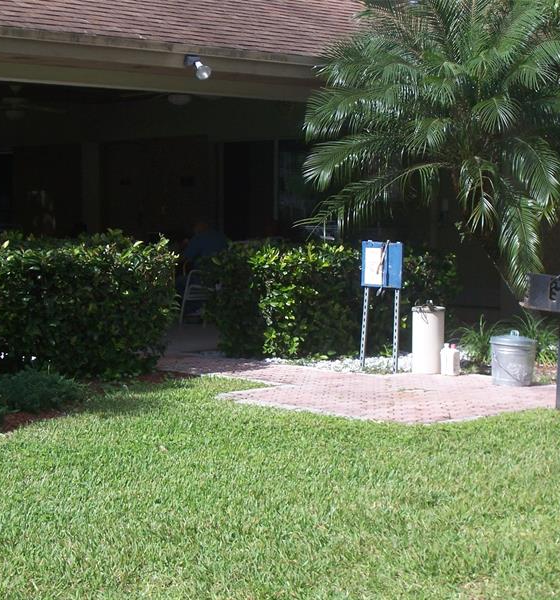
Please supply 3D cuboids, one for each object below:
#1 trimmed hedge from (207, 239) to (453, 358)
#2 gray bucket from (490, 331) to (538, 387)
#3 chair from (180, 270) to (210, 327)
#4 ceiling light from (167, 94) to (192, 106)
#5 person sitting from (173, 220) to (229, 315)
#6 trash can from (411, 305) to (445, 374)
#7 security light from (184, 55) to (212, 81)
[{"bbox_3d":[0.470,-0.045,14.775,2.300,1.042,0.850,-1,4,-17],"label":"trimmed hedge"},{"bbox_3d":[1.819,0.448,11.868,0.362,0.414,0.362,0,4,0],"label":"gray bucket"},{"bbox_3d":[-0.889,-0.077,17.278,0.570,0.780,0.600,-2,4,-33],"label":"chair"},{"bbox_3d":[-1.387,-2.787,21.200,0.340,0.160,0.340,0,3,0],"label":"ceiling light"},{"bbox_3d":[-0.896,-0.301,17.414,0.560,1.189,0.720,-2,4,-30],"label":"person sitting"},{"bbox_3d":[1.234,0.328,12.703,0.277,0.550,0.277,0,4,0],"label":"trash can"},{"bbox_3d":[-0.729,-2.078,13.648,0.200,0.226,0.150,3,5,44],"label":"security light"}]

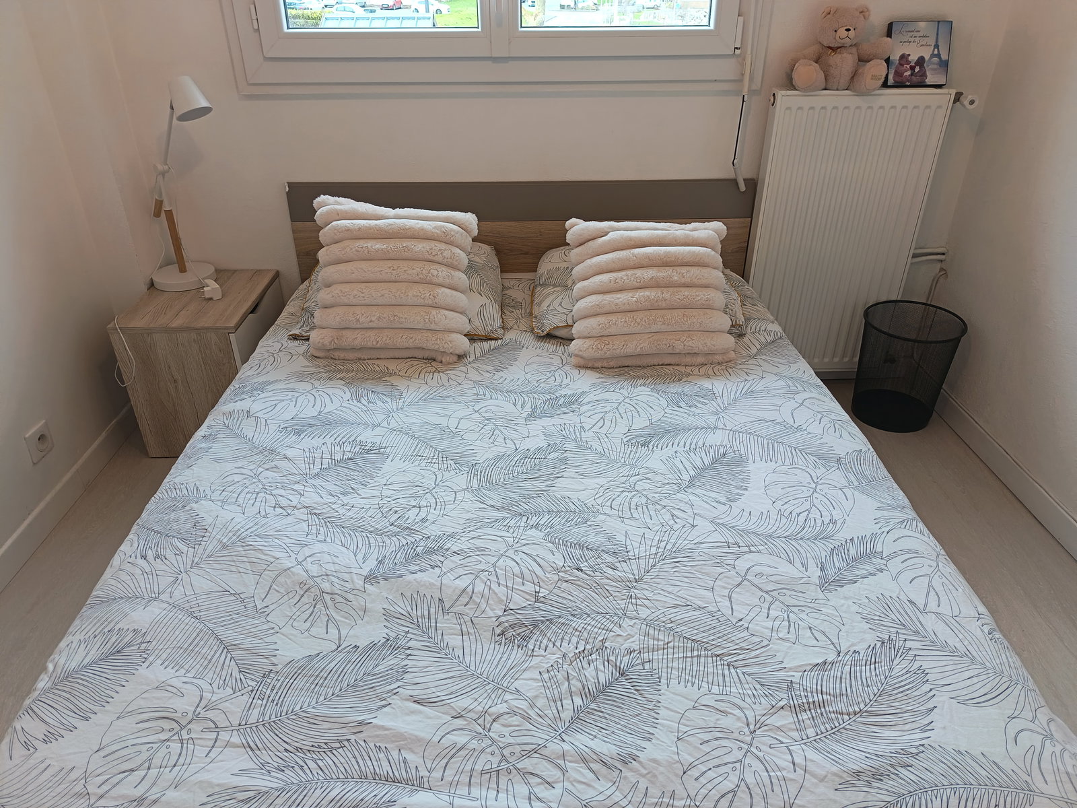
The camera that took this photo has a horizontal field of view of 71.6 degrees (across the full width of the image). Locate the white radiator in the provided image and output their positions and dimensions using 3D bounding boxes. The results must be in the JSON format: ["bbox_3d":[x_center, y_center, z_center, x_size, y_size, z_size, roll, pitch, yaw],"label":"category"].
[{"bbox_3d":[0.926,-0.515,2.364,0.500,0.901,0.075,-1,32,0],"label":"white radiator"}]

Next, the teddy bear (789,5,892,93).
[{"bbox_3d":[0.842,-0.973,2.051,0.275,0.213,0.160,-1,32,0],"label":"teddy bear"}]

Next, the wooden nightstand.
[{"bbox_3d":[-1.022,-0.135,2.372,0.356,0.443,0.423,-1,32,0],"label":"wooden nightstand"}]

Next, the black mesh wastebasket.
[{"bbox_3d":[1.173,-0.116,2.414,0.301,0.341,0.301,-1,32,0],"label":"black mesh wastebasket"}]

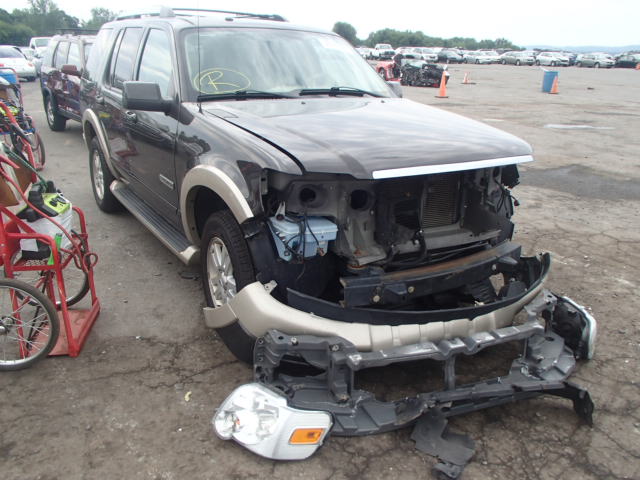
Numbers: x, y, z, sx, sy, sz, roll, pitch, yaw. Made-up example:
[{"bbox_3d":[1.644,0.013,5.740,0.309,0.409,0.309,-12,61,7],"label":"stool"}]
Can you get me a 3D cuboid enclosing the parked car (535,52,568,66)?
[{"bbox_3d":[25.770,-20.040,57.367,1.800,1.450,4.700,-2,20,-7],"label":"parked car"}]

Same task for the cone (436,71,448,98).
[{"bbox_3d":[4.310,-5.464,18.101,0.390,0.900,0.390,5,21,12],"label":"cone"}]

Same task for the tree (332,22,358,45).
[{"bbox_3d":[5.736,-45.437,116.450,6.000,7.000,6.000,1,20,0],"label":"tree"}]

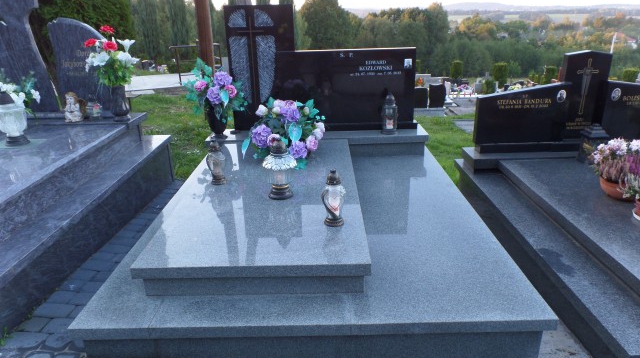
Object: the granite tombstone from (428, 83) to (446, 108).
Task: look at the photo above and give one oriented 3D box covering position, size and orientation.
[{"bbox_3d":[2.770,-1.964,10.000,0.400,0.580,0.100,-1,21,1],"label":"granite tombstone"}]

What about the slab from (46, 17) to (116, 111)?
[{"bbox_3d":[-2.078,-0.992,3.857,0.683,0.877,0.120,-1,21,1],"label":"slab"}]

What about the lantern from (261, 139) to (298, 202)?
[{"bbox_3d":[-0.243,-0.068,2.536,0.206,0.357,0.206,-1,21,1],"label":"lantern"}]

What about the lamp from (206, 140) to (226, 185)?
[{"bbox_3d":[-0.672,-0.112,2.774,0.121,0.288,0.115,-1,21,1],"label":"lamp"}]

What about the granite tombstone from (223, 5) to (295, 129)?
[{"bbox_3d":[-0.475,-0.917,3.583,0.548,1.008,0.099,-1,22,1],"label":"granite tombstone"}]

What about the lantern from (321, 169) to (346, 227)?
[{"bbox_3d":[0.073,0.090,2.189,0.126,0.298,0.120,-1,21,1],"label":"lantern"}]

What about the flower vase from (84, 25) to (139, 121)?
[{"bbox_3d":[-1.828,-0.917,3.731,0.400,0.820,0.360,-1,21,1],"label":"flower vase"}]

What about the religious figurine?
[{"bbox_3d":[-2.238,-0.661,3.863,0.155,0.270,0.150,-1,21,1],"label":"religious figurine"}]

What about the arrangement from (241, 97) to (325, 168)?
[{"bbox_3d":[-0.275,-0.372,3.198,0.600,0.450,0.460,-1,21,1],"label":"arrangement"}]

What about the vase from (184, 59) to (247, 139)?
[{"bbox_3d":[-0.902,-0.682,3.673,0.500,0.650,0.400,-1,21,1],"label":"vase"}]

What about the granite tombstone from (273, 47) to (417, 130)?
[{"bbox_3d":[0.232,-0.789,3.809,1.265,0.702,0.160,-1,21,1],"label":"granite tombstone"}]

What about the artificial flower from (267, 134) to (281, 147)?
[{"bbox_3d":[-0.333,-0.277,3.061,0.095,0.090,0.080,6,23,18],"label":"artificial flower"}]

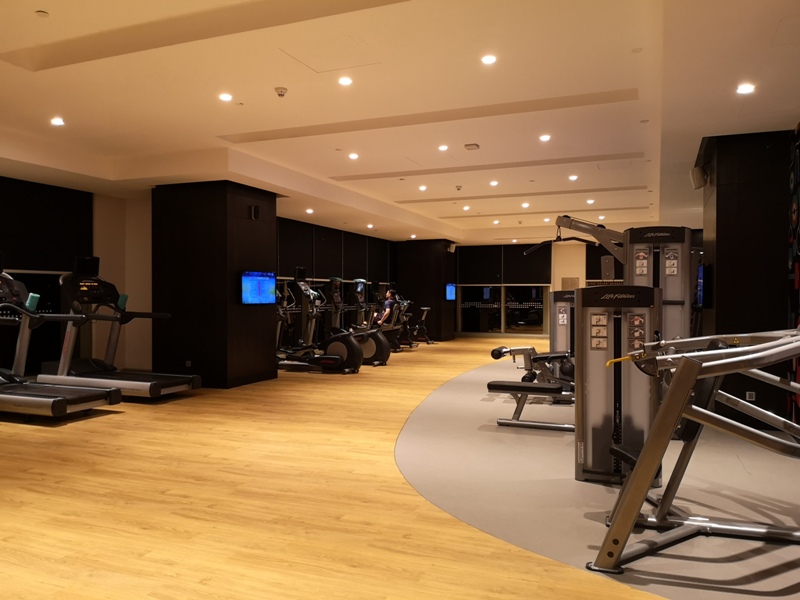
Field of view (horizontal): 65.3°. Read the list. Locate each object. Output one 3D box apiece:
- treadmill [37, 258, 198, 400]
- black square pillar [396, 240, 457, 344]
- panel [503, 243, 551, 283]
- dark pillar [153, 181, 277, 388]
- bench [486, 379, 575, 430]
[{"bbox_3d":[-3.743,0.318,8.345,2.100,1.860,0.887,0,0,21],"label":"treadmill"},{"bbox_3d":[0.813,-0.261,18.741,1.360,2.931,1.340,0,0,21],"label":"black square pillar"},{"bbox_3d":[3.990,-1.147,19.732,1.510,1.295,0.080,0,0,21],"label":"panel"},{"bbox_3d":[-2.812,-0.223,9.586,1.350,2.931,1.280,0,0,21],"label":"dark pillar"},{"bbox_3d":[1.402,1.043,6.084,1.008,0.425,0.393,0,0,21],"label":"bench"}]

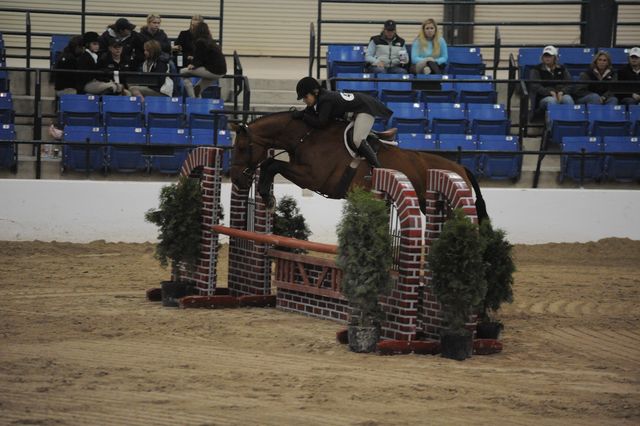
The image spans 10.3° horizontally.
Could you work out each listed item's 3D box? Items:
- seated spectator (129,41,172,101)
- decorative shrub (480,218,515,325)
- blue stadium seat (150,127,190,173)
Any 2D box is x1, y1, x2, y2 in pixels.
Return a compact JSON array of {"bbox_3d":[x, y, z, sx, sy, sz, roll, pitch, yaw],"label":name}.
[{"bbox_3d":[-2.195,-1.635,45.747,0.720,1.170,0.500,-2,5,-41],"label":"seated spectator"},{"bbox_3d":[1.554,0.579,32.066,0.460,1.040,0.460,1,4,0],"label":"decorative shrub"},{"bbox_3d":[-1.945,-0.778,46.073,0.520,0.670,0.420,1,4,-7],"label":"blue stadium seat"}]

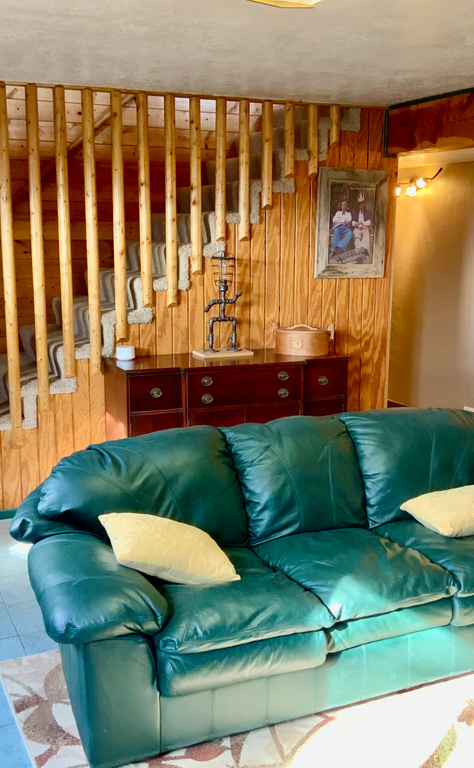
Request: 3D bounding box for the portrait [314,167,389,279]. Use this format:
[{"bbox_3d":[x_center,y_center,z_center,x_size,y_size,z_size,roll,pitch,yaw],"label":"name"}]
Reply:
[{"bbox_3d":[0.747,-1.018,5.474,0.515,0.679,0.040,-4,11,-24],"label":"portrait"}]

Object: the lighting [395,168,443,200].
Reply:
[{"bbox_3d":[1.441,-1.687,7.130,0.182,0.192,0.768,-4,11,-24],"label":"lighting"}]

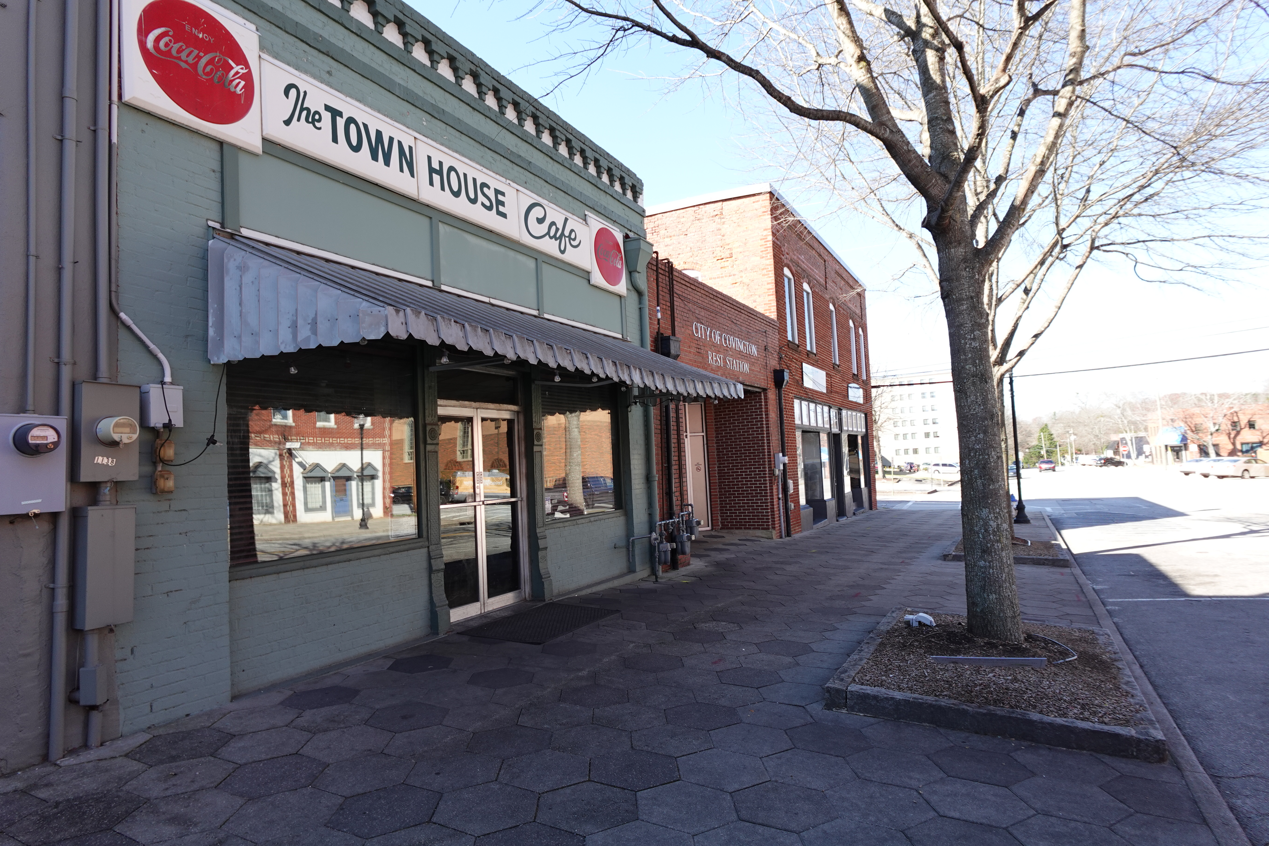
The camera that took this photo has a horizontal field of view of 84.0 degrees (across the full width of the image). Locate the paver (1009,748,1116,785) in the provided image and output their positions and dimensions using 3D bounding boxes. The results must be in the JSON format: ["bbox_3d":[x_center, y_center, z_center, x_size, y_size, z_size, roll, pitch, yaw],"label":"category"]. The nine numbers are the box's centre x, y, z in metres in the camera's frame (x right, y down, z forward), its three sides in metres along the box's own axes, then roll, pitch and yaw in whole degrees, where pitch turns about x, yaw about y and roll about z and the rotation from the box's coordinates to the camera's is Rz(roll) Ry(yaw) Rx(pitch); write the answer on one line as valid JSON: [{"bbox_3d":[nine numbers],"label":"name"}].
[{"bbox_3d":[2.293,1.849,3.774,0.455,0.060,0.525,0,-4,-2],"label":"paver"}]

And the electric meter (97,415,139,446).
[{"bbox_3d":[-2.951,0.049,4.035,0.140,0.172,0.172,-5,-4,28],"label":"electric meter"}]

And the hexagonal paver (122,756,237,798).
[{"bbox_3d":[-2.303,1.818,3.586,0.455,0.060,0.525,0,-4,-2],"label":"hexagonal paver"}]

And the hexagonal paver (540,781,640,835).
[{"bbox_3d":[-0.217,1.811,3.278,0.455,0.055,0.525,0,-3,-2],"label":"hexagonal paver"}]

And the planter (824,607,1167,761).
[{"bbox_3d":[2.679,1.809,5.311,1.726,0.150,2.863,-2,-4,29],"label":"planter"}]

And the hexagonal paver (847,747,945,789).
[{"bbox_3d":[1.373,1.842,3.723,0.455,0.060,0.525,0,-4,-2],"label":"hexagonal paver"}]

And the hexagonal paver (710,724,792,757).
[{"bbox_3d":[0.670,1.863,4.089,0.457,0.060,0.520,0,-3,-2],"label":"hexagonal paver"}]

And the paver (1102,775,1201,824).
[{"bbox_3d":[2.487,1.836,3.418,0.400,0.060,0.459,-1,-3,28],"label":"paver"}]

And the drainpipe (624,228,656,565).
[{"bbox_3d":[0.196,-0.235,10.012,0.250,4.720,0.430,-5,-4,27],"label":"drainpipe"}]

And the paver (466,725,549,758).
[{"bbox_3d":[-0.697,1.809,3.932,0.440,0.060,0.508,0,-4,-2],"label":"paver"}]

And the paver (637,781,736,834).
[{"bbox_3d":[0.233,1.809,3.281,0.455,0.060,0.525,0,-4,-2],"label":"paver"}]

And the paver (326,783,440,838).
[{"bbox_3d":[-1.139,1.808,3.245,0.455,0.055,0.525,0,-3,-2],"label":"paver"}]

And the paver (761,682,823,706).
[{"bbox_3d":[1.098,1.906,4.881,0.457,0.060,0.520,0,-3,-2],"label":"paver"}]

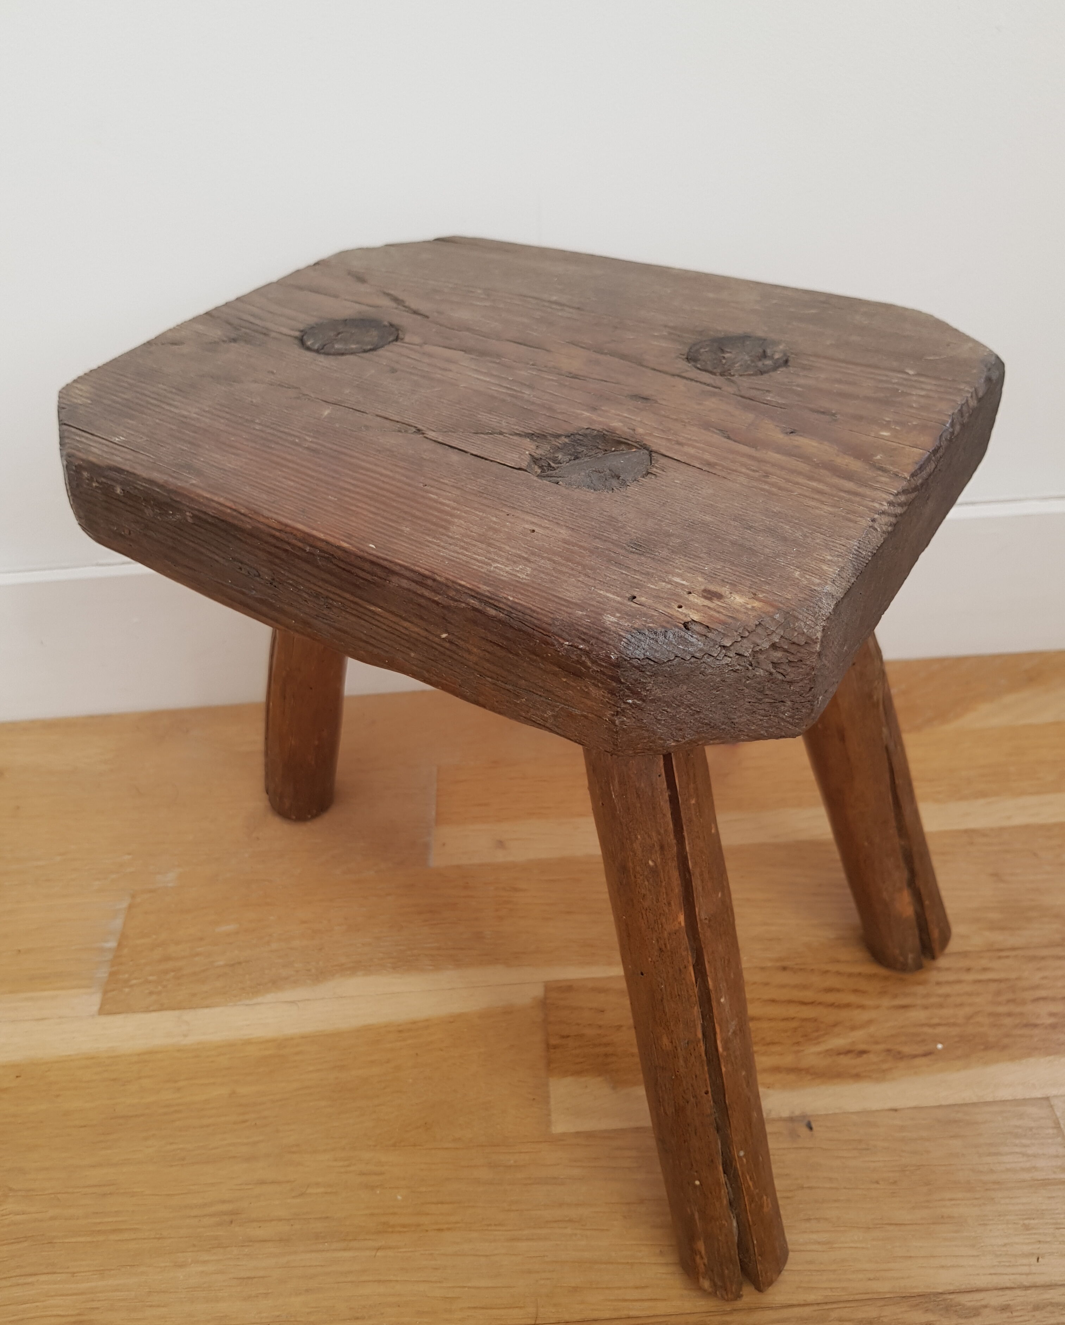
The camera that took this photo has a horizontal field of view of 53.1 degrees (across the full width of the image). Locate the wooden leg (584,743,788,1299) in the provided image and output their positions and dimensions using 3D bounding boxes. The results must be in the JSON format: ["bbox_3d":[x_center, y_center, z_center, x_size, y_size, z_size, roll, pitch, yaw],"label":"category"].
[{"bbox_3d":[0.049,0.102,0.345,0.038,0.265,0.038,-19,25,-15],"label":"wooden leg"}]

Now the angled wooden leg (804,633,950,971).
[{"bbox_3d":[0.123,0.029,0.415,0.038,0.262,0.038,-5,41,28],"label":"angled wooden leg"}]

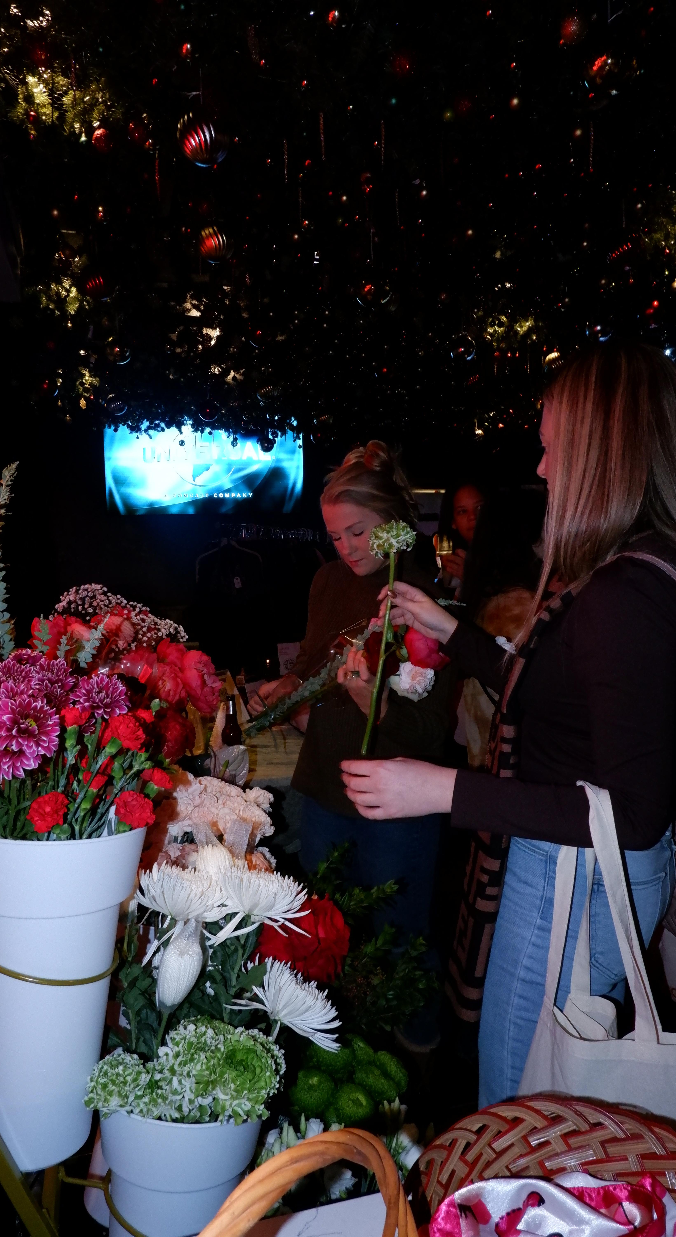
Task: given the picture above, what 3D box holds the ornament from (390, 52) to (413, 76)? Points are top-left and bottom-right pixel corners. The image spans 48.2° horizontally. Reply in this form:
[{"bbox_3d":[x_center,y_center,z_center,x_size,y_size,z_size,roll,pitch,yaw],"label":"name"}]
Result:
[{"bbox_3d":[0.159,-1.376,1.870,0.060,0.063,0.060,-1,7,0],"label":"ornament"}]

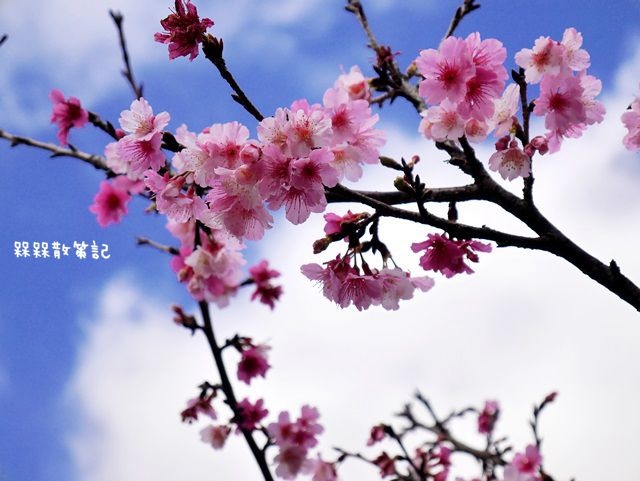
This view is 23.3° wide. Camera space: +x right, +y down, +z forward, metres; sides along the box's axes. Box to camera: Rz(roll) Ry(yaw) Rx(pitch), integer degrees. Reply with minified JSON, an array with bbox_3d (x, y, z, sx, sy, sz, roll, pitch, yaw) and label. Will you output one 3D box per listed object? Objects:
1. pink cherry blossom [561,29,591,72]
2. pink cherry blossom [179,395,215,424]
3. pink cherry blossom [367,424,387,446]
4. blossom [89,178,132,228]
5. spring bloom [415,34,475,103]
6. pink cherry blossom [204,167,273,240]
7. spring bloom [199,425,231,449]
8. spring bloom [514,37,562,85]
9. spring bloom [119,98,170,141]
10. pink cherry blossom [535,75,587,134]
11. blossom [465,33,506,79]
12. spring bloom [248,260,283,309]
[{"bbox_3d":[0.135,-0.102,0.830,0.023,0.025,0.013,0,-6,-27],"label":"pink cherry blossom"},{"bbox_3d":[-0.113,0.157,1.450,0.022,0.022,0.030,44,-42,-15],"label":"pink cherry blossom"},{"bbox_3d":[0.045,0.157,1.250,0.016,0.016,0.018,0,-63,24],"label":"pink cherry blossom"},{"bbox_3d":[-0.121,-0.021,0.900,0.025,0.027,0.013,0,3,9],"label":"blossom"},{"bbox_3d":[0.065,-0.087,0.800,0.031,0.033,0.014,0,-9,9],"label":"spring bloom"},{"bbox_3d":[-0.051,-0.023,0.980,0.041,0.035,0.040,8,-65,-17],"label":"pink cherry blossom"},{"bbox_3d":[-0.098,0.183,1.450,0.029,0.023,0.020,-16,13,29],"label":"spring bloom"},{"bbox_3d":[0.143,-0.118,1.020,0.031,0.030,0.019,-3,5,6],"label":"spring bloom"},{"bbox_3d":[-0.105,-0.072,0.930,0.031,0.028,0.018,0,-24,13],"label":"spring bloom"},{"bbox_3d":[0.139,-0.079,0.900,0.031,0.034,0.018,0,6,6],"label":"pink cherry blossom"},{"bbox_3d":[0.086,-0.096,0.815,0.028,0.029,0.014,0,-21,-25],"label":"blossom"},{"bbox_3d":[-0.037,0.030,1.050,0.023,0.032,0.024,0,21,-19],"label":"spring bloom"}]

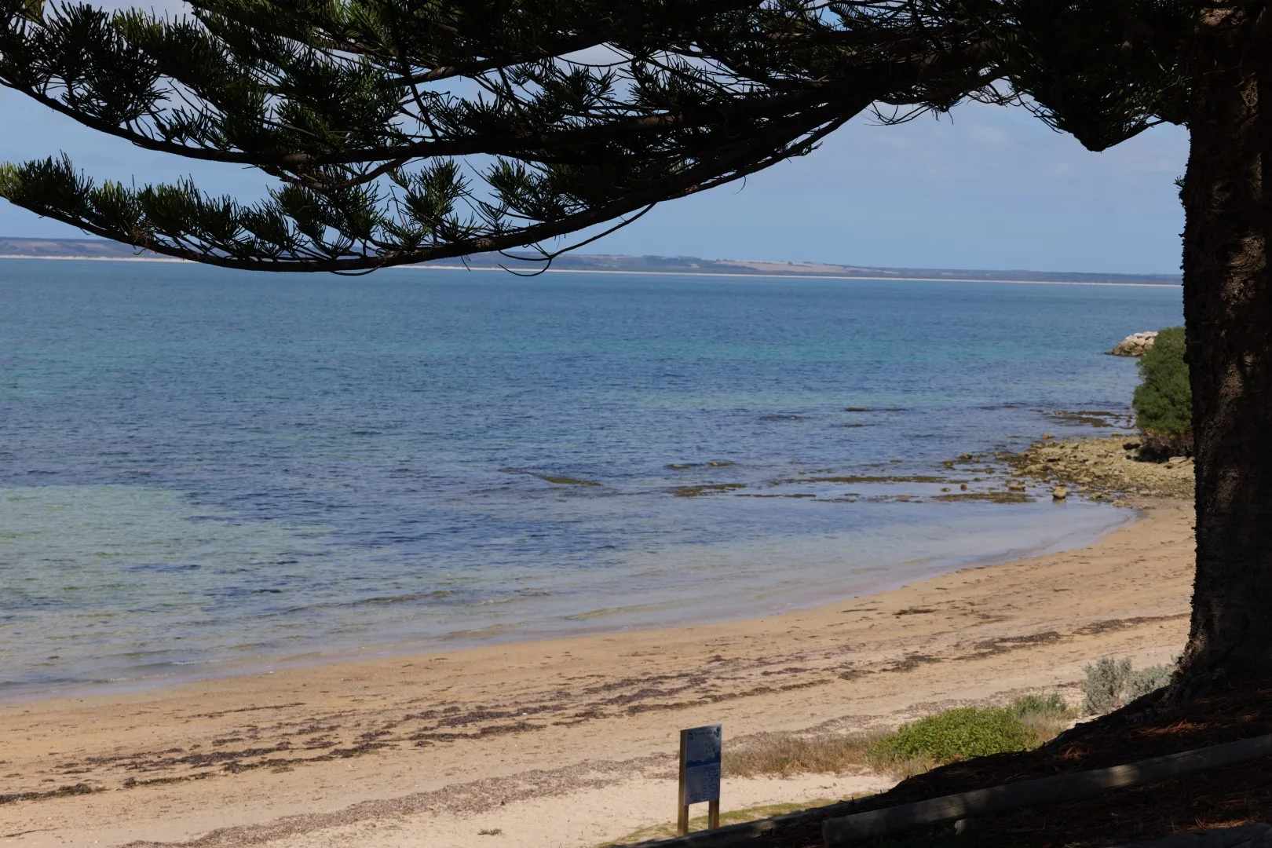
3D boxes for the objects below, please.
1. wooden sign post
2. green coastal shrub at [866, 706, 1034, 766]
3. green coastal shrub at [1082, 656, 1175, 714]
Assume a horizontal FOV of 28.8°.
[{"bbox_3d":[0.800,4.489,30.961,0.620,1.380,0.110,-2,5,-42],"label":"wooden sign post"},{"bbox_3d":[4.816,4.609,37.602,2.300,0.720,1.800,1,4,0],"label":"green coastal shrub"},{"bbox_3d":[8.361,4.398,42.178,1.600,0.850,1.200,1,4,0],"label":"green coastal shrub"}]

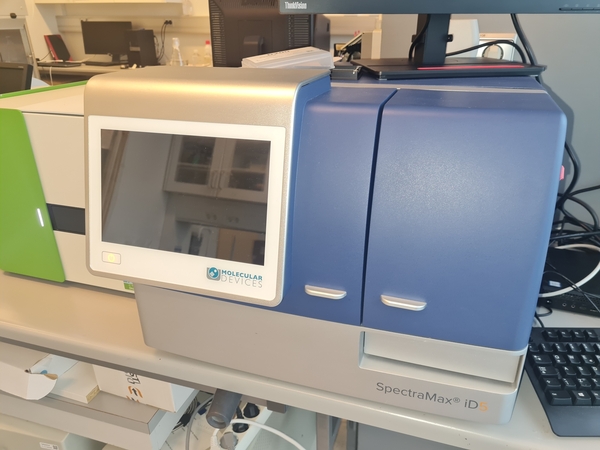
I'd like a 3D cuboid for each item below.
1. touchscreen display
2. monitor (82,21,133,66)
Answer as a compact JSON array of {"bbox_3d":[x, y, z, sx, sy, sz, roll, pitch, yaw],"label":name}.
[{"bbox_3d":[-0.136,-0.036,0.530,0.217,0.136,0.020,7,11,16],"label":"touchscreen display"},{"bbox_3d":[-1.905,-1.808,4.513,0.535,0.420,0.190,4,23,8],"label":"monitor"}]

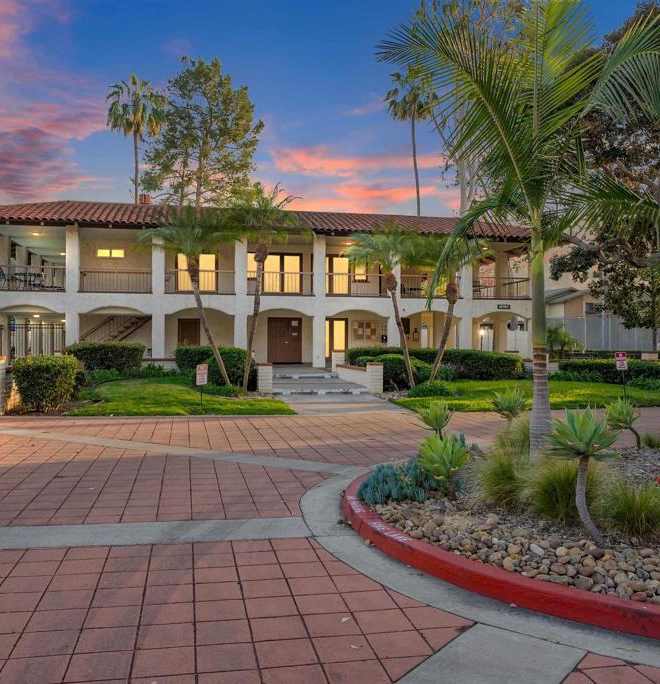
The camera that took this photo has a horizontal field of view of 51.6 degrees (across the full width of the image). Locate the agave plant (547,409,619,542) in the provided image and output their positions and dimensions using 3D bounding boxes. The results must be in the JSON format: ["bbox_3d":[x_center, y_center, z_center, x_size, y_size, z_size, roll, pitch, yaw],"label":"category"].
[{"bbox_3d":[1.782,0.942,4.820,0.510,0.950,0.510,0,0,-12],"label":"agave plant"}]

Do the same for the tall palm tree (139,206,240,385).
[{"bbox_3d":[-4.413,-1.435,21.300,3.119,5.582,2.900,0,0,0],"label":"tall palm tree"}]

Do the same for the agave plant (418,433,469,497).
[{"bbox_3d":[1.022,1.112,6.150,0.450,0.594,0.450,0,0,0],"label":"agave plant"}]

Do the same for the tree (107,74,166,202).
[{"bbox_3d":[-13.316,-8.600,47.000,4.100,19.700,4.100,0,0,-12],"label":"tree"}]

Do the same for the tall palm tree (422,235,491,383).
[{"bbox_3d":[4.147,-1.045,22.300,2.253,4.930,2.400,0,0,0],"label":"tall palm tree"}]

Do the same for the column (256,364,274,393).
[{"bbox_3d":[-1.891,1.073,20.000,0.447,0.829,0.447,0,0,-12],"label":"column"}]

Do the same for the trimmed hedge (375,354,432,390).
[{"bbox_3d":[2.278,0.960,21.195,1.800,1.100,1.500,0,0,-11],"label":"trimmed hedge"}]

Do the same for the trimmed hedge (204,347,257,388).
[{"bbox_3d":[-3.192,0.846,21.800,1.650,1.300,1.800,0,0,-12],"label":"trimmed hedge"}]

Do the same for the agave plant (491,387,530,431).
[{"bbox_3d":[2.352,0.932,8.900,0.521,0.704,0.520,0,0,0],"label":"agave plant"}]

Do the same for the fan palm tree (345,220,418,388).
[{"bbox_3d":[1.836,-1.224,22.600,2.700,5.500,2.600,0,0,-12],"label":"fan palm tree"}]

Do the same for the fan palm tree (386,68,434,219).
[{"bbox_3d":[5.652,-8.627,46.049,3.600,19.800,3.600,0,0,-11],"label":"fan palm tree"}]

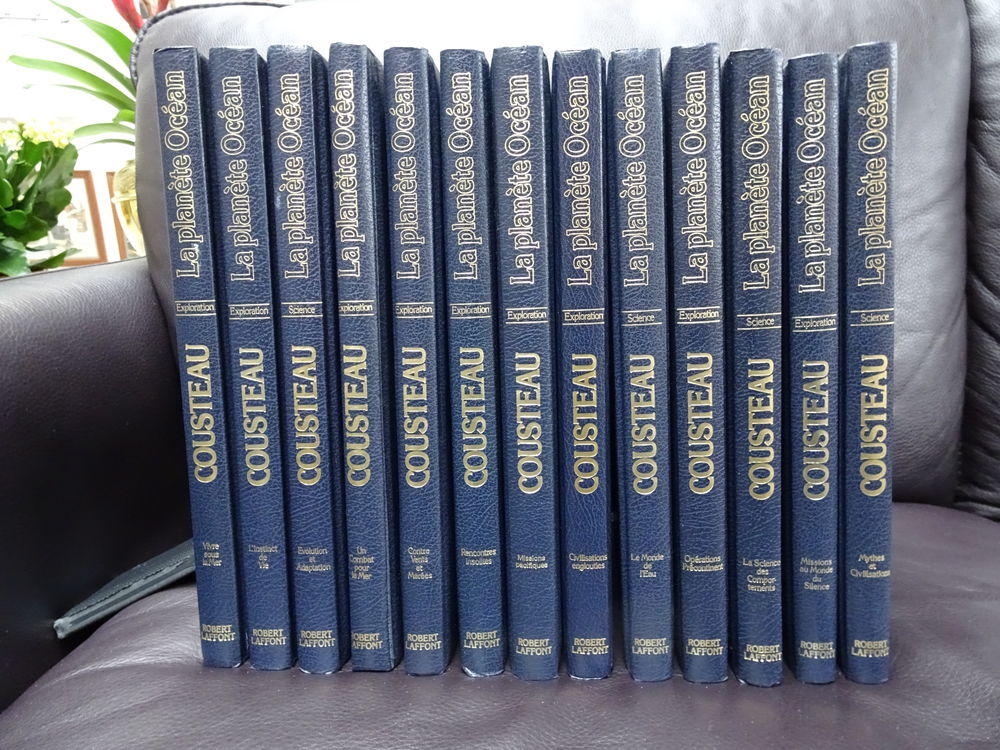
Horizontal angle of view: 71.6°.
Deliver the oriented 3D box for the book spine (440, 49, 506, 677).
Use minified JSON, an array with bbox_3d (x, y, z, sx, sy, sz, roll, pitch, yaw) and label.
[{"bbox_3d":[-0.009,-0.010,0.420,0.022,0.285,0.215,-1,7,2],"label":"book spine"}]

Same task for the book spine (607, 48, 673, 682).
[{"bbox_3d":[0.068,-0.009,0.418,0.022,0.285,0.215,-2,7,2],"label":"book spine"}]

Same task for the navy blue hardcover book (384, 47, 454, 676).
[{"bbox_3d":[-0.034,-0.011,0.421,0.022,0.285,0.215,-1,7,2],"label":"navy blue hardcover book"}]

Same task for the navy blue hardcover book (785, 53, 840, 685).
[{"bbox_3d":[0.144,-0.007,0.418,0.022,0.285,0.215,-3,7,2],"label":"navy blue hardcover book"}]

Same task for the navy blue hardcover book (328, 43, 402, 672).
[{"bbox_3d":[-0.059,-0.013,0.421,0.022,0.285,0.215,0,6,2],"label":"navy blue hardcover book"}]

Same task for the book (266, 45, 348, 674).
[{"bbox_3d":[-0.085,-0.012,0.421,0.022,0.285,0.215,0,6,2],"label":"book"}]

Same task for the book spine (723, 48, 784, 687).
[{"bbox_3d":[0.118,-0.008,0.417,0.022,0.285,0.215,-2,6,2],"label":"book spine"}]

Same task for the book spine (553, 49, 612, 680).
[{"bbox_3d":[0.041,-0.009,0.419,0.022,0.285,0.215,-2,7,2],"label":"book spine"}]

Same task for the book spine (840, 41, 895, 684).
[{"bbox_3d":[0.167,-0.010,0.415,0.022,0.285,0.215,-3,6,2],"label":"book spine"}]

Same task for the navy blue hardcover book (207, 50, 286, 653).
[{"bbox_3d":[-0.110,-0.012,0.423,0.022,0.285,0.215,-1,7,2],"label":"navy blue hardcover book"}]

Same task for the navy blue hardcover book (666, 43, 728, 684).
[{"bbox_3d":[0.093,-0.010,0.417,0.022,0.285,0.215,-3,6,2],"label":"navy blue hardcover book"}]

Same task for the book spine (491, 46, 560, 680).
[{"bbox_3d":[0.015,-0.010,0.419,0.022,0.285,0.215,-1,6,2],"label":"book spine"}]

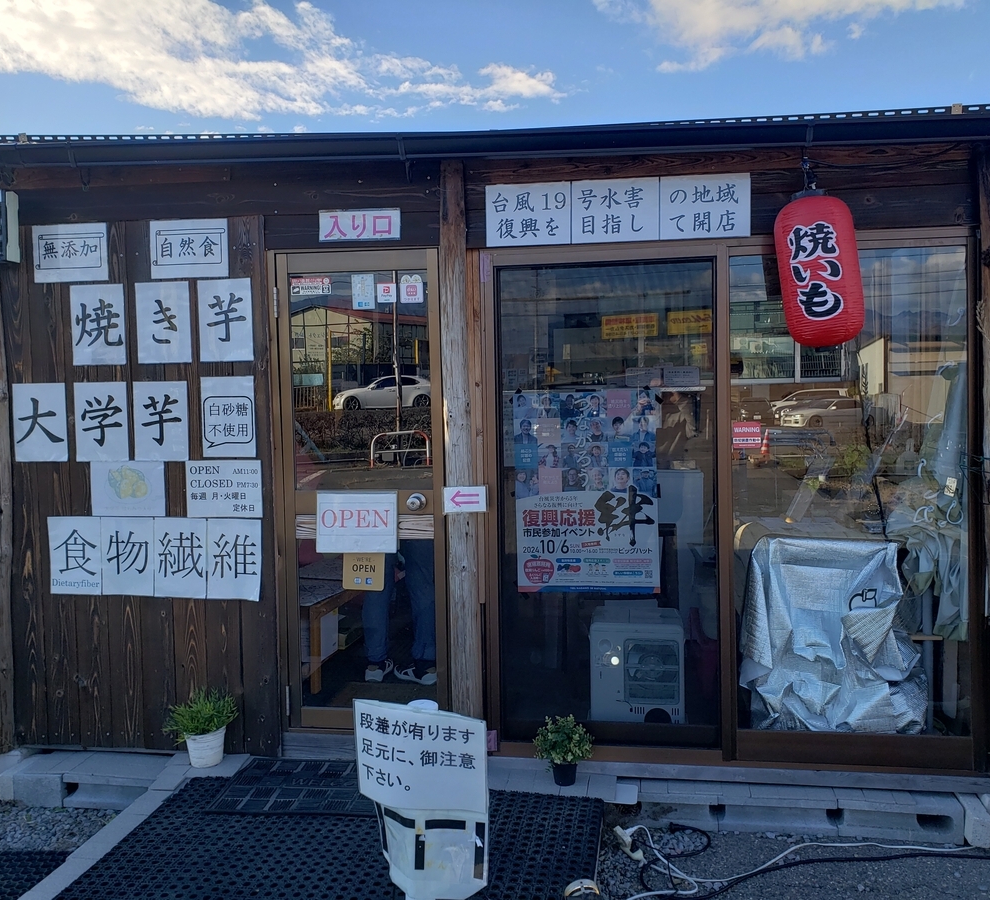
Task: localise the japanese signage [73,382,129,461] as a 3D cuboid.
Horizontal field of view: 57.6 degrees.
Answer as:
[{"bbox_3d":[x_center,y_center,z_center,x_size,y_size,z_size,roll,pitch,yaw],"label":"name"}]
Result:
[{"bbox_3d":[-1.495,-0.106,3.421,0.212,0.300,0.010,-1,2,8],"label":"japanese signage"}]

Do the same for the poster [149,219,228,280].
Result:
[{"bbox_3d":[-1.135,-0.746,3.343,0.300,0.212,0.010,0,2,8],"label":"poster"}]

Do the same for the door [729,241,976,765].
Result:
[{"bbox_3d":[1.203,0.195,3.099,0.820,1.807,0.040,-1,2,8],"label":"door"}]

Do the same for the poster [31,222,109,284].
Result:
[{"bbox_3d":[-1.615,-0.749,3.430,0.301,0.212,0.005,-1,1,8],"label":"poster"}]

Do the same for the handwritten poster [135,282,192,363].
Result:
[{"bbox_3d":[-1.245,-0.476,3.387,0.212,0.301,0.005,-1,1,8],"label":"handwritten poster"}]

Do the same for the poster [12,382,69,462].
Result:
[{"bbox_3d":[-1.744,-0.104,3.455,0.212,0.300,0.010,-1,2,8],"label":"poster"}]

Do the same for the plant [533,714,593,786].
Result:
[{"bbox_3d":[0.237,1.032,3.112,0.200,0.214,0.192,-1,1,8],"label":"plant"}]

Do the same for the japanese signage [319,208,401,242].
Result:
[{"bbox_3d":[-0.486,-0.809,3.254,0.301,0.115,0.008,0,2,8],"label":"japanese signage"}]

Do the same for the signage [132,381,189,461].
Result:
[{"bbox_3d":[-1.259,-0.108,3.399,0.212,0.301,0.005,-1,1,8],"label":"signage"}]

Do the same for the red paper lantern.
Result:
[{"bbox_3d":[1.028,-0.567,2.854,0.240,0.495,0.240,-6,2,20],"label":"red paper lantern"}]

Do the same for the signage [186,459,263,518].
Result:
[{"bbox_3d":[-1.013,0.148,3.366,0.300,0.212,0.010,-1,2,8],"label":"signage"}]

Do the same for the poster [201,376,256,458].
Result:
[{"bbox_3d":[-0.992,-0.122,3.352,0.212,0.300,0.010,-1,2,8],"label":"poster"}]

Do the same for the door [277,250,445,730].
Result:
[{"bbox_3d":[-0.489,0.156,3.321,0.622,1.781,0.050,-1,1,8],"label":"door"}]

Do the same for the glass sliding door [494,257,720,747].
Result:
[{"bbox_3d":[0.411,0.202,3.249,0.813,1.754,0.040,-1,2,8],"label":"glass sliding door"}]

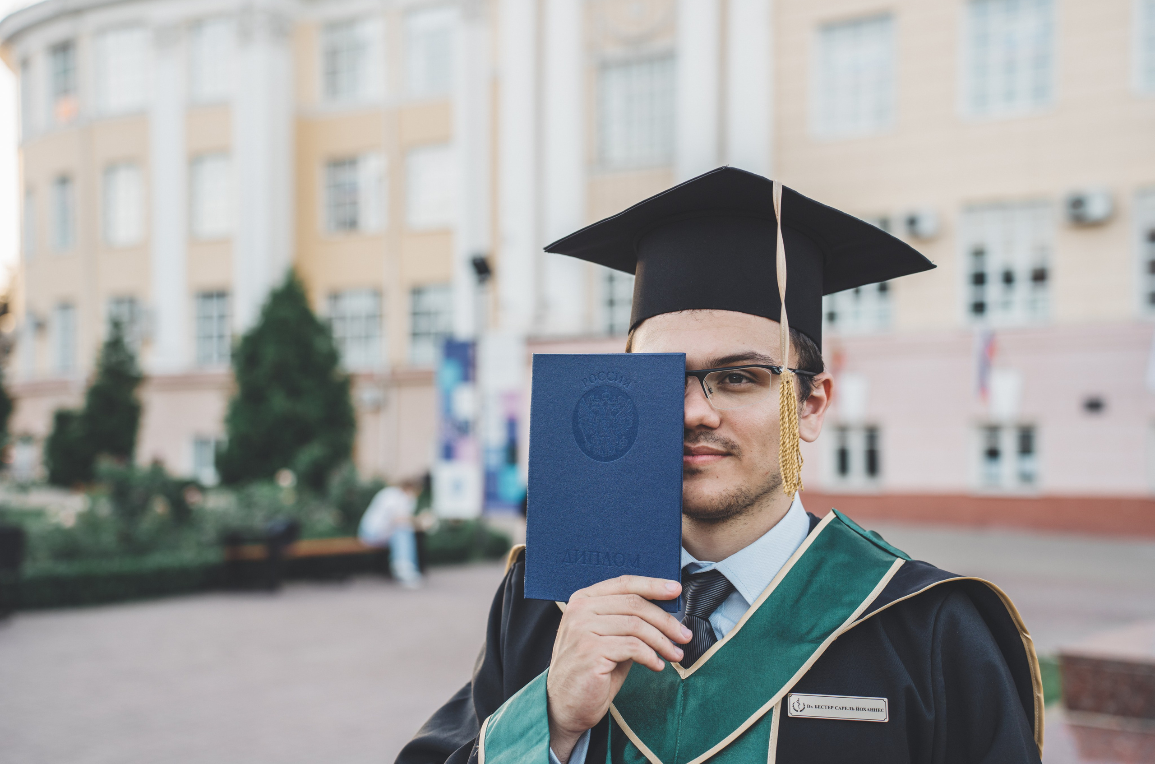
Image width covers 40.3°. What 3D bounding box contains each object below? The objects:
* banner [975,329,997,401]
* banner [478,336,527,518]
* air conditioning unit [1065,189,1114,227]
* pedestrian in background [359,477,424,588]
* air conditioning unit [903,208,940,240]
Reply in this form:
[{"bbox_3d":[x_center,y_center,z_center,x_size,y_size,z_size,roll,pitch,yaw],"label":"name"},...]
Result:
[{"bbox_3d":[7.533,-0.291,29.000,0.400,1.330,0.200,-2,-3,33],"label":"banner"},{"bbox_3d":[-1.286,0.705,27.000,0.800,3.050,0.100,-1,-3,14],"label":"banner"},{"bbox_3d":[9.276,-3.163,28.500,0.820,0.590,0.310,-2,-3,33],"label":"air conditioning unit"},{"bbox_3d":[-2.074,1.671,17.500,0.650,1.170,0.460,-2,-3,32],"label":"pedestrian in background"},{"bbox_3d":[6.613,-3.031,30.200,0.710,0.530,0.280,-2,-3,33],"label":"air conditioning unit"}]

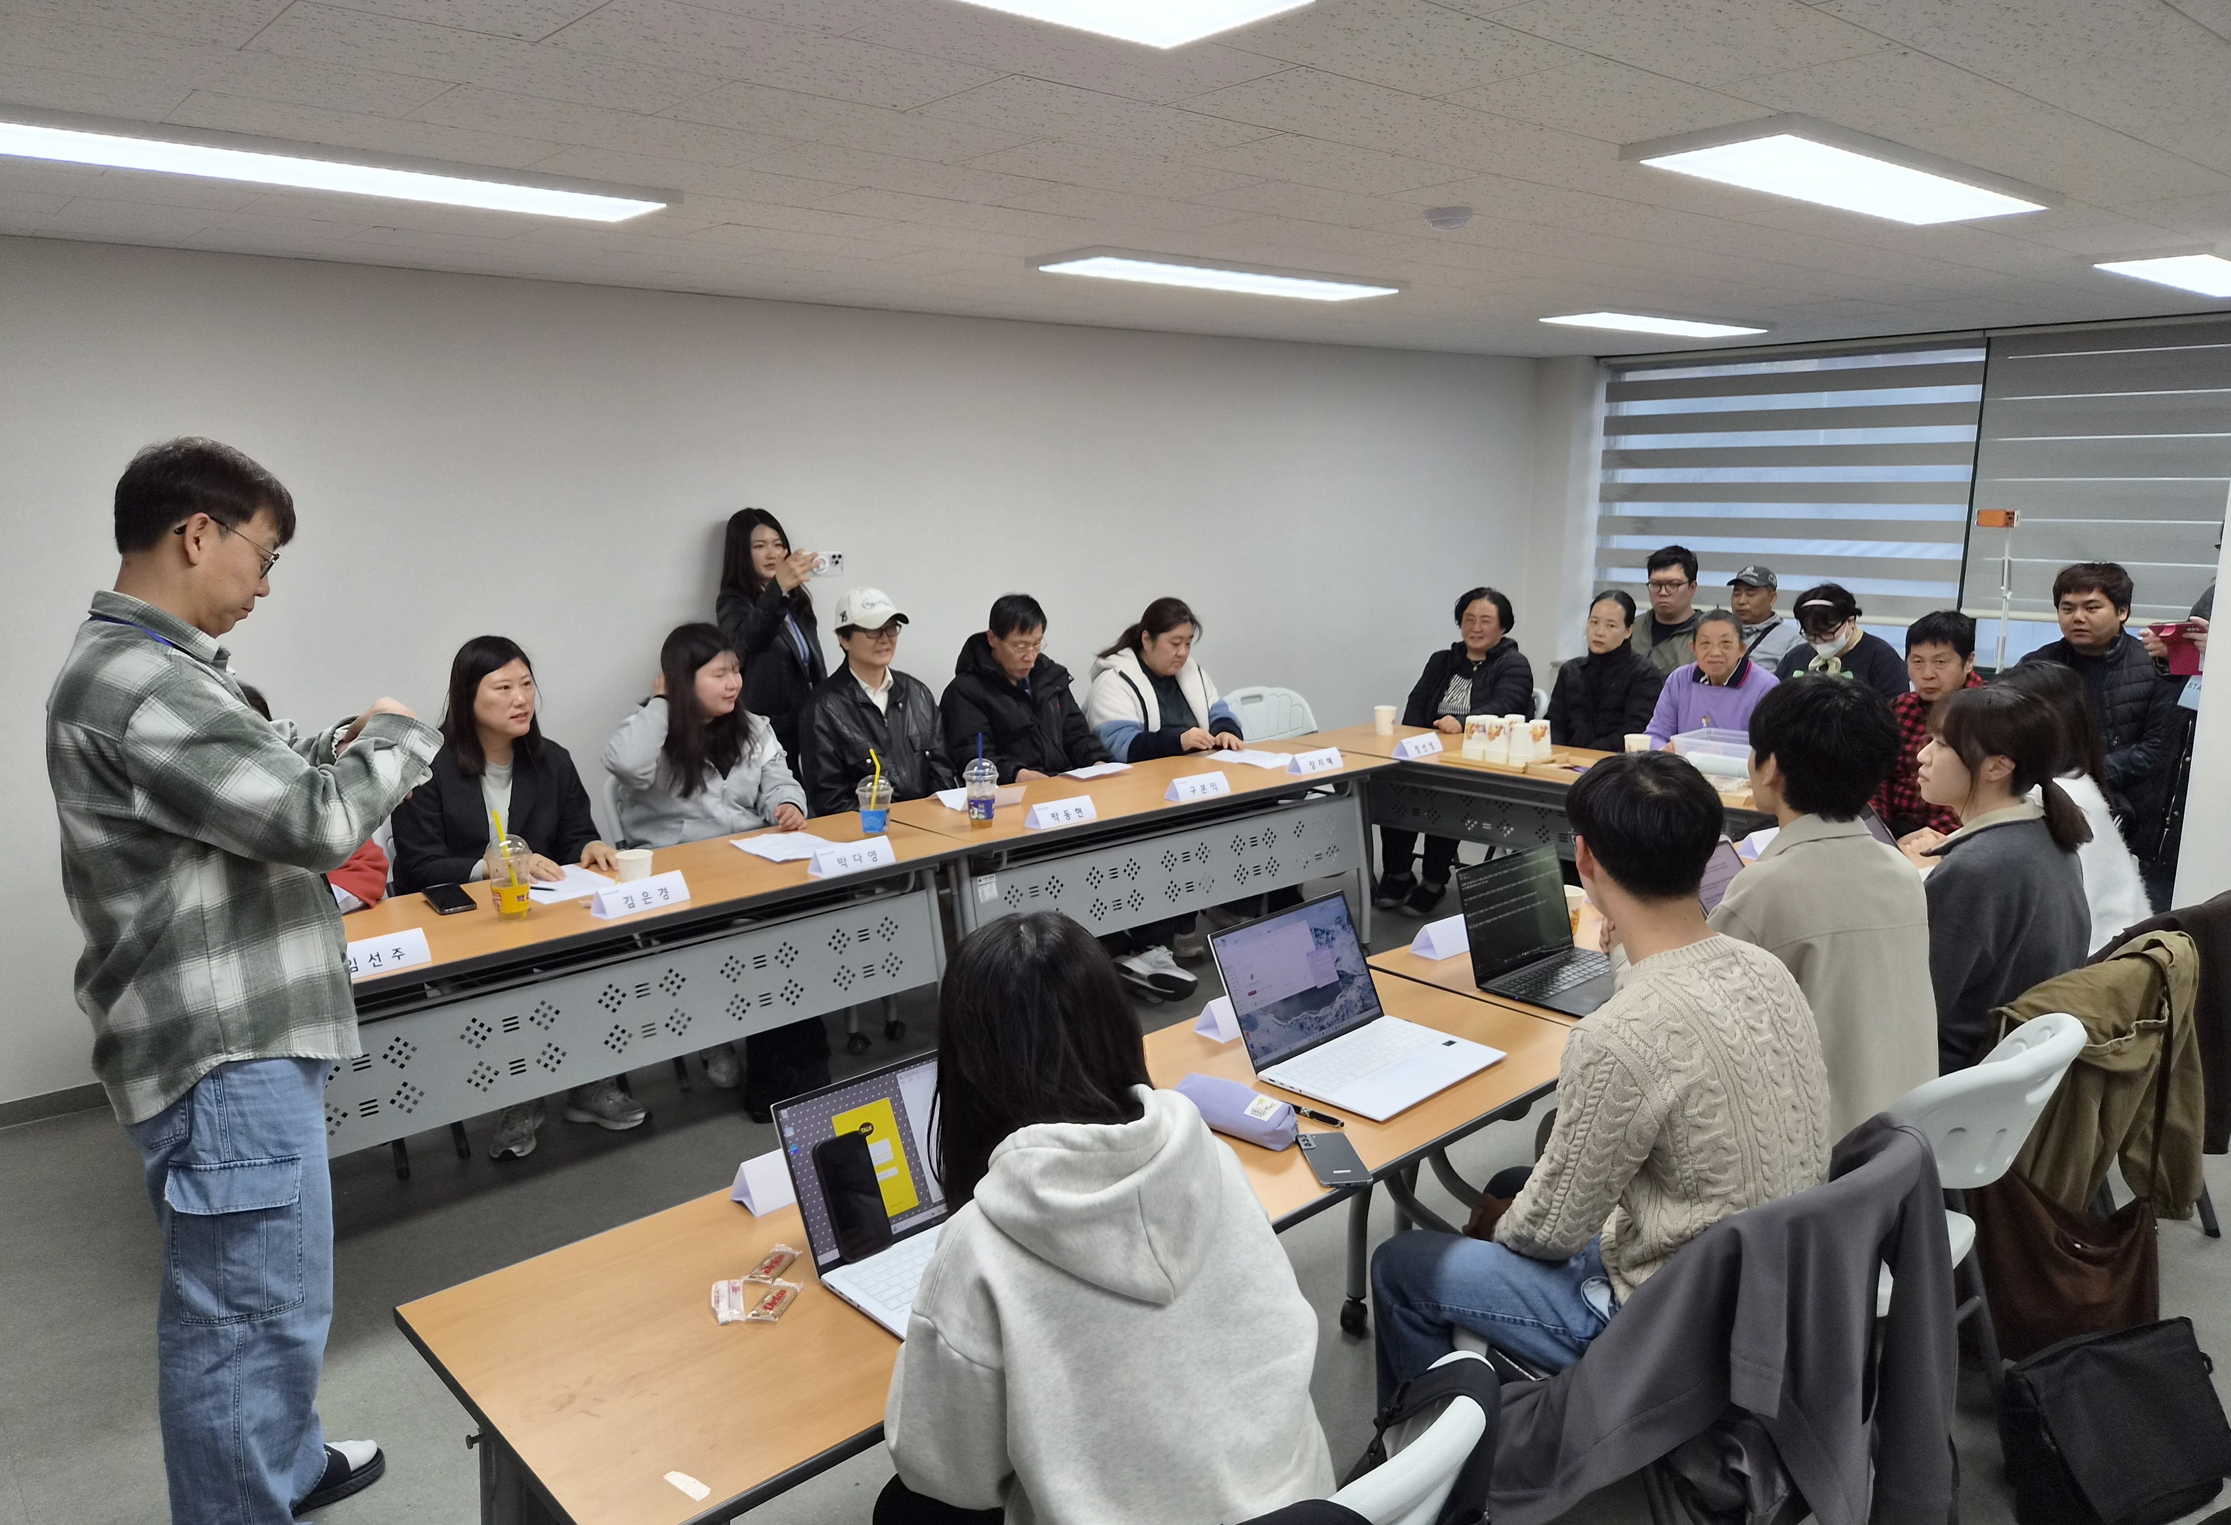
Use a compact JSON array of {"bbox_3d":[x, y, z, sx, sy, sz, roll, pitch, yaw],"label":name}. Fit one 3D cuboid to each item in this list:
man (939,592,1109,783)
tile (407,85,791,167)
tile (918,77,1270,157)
[{"bbox_3d":[-0.259,0.099,4.898,0.570,1.295,0.740,-11,15,-43],"label":"man"},{"bbox_3d":[-0.868,-1.093,2.550,0.600,0.020,0.300,-10,14,-41],"label":"tile"},{"bbox_3d":[-0.022,-1.108,2.538,0.600,0.018,0.300,-10,15,-41],"label":"tile"}]

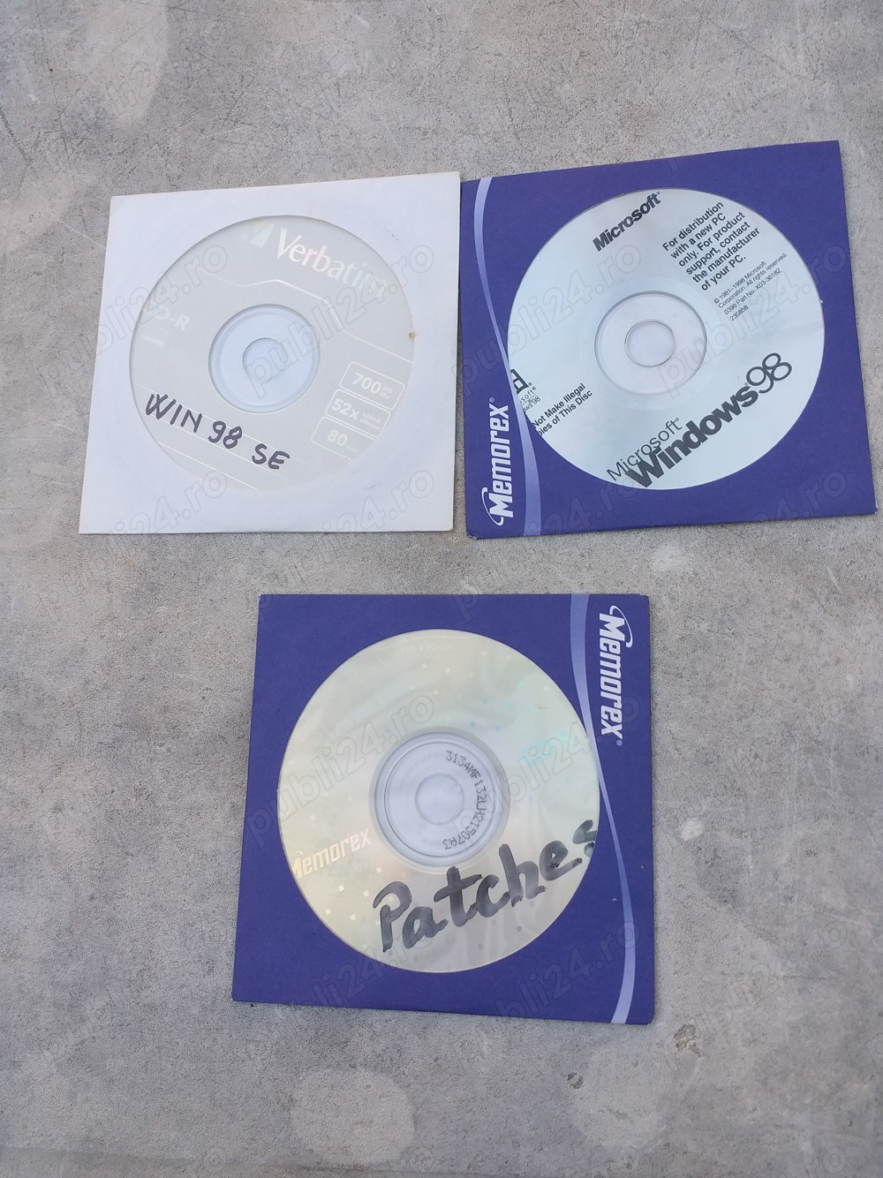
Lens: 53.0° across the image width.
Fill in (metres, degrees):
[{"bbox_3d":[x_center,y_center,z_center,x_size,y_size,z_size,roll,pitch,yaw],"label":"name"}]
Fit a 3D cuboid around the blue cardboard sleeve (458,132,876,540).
[{"bbox_3d":[0.068,-0.081,0.283,0.123,0.003,0.123,-2,80,7],"label":"blue cardboard sleeve"}]

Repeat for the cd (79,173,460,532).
[{"bbox_3d":[-0.058,-0.080,0.299,0.126,0.003,0.126,0,80,8],"label":"cd"}]

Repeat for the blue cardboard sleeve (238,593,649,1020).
[{"bbox_3d":[0.001,0.062,0.268,0.123,0.003,0.123,0,80,8],"label":"blue cardboard sleeve"}]

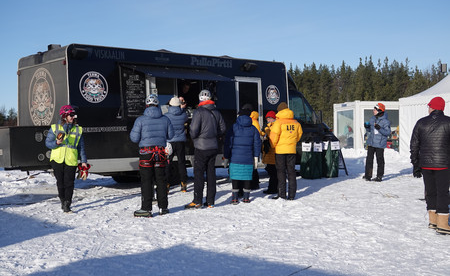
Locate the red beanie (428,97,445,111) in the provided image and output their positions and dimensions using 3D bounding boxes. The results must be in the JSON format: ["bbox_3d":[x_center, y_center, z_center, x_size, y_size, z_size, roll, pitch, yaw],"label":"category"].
[{"bbox_3d":[2.820,-0.455,8.000,0.200,0.190,0.240,-1,1,-38],"label":"red beanie"}]

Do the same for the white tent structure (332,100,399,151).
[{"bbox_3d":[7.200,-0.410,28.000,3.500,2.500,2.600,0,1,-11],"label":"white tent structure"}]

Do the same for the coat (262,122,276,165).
[{"bbox_3d":[0.970,0.087,11.650,0.380,0.840,0.500,-1,1,-35],"label":"coat"}]

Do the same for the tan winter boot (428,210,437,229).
[{"bbox_3d":[2.920,1.110,8.200,0.300,0.260,0.120,0,1,-13],"label":"tan winter boot"}]

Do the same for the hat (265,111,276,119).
[{"bbox_3d":[0.895,-0.445,11.600,0.230,0.170,0.200,-1,1,-44],"label":"hat"}]

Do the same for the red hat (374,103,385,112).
[{"bbox_3d":[3.450,-0.680,13.400,0.230,0.190,0.200,0,1,-12],"label":"red hat"}]

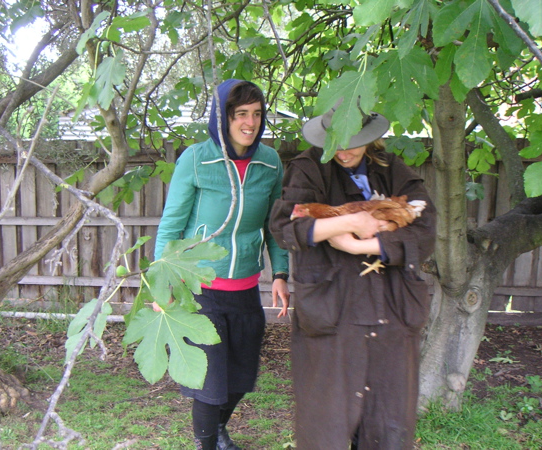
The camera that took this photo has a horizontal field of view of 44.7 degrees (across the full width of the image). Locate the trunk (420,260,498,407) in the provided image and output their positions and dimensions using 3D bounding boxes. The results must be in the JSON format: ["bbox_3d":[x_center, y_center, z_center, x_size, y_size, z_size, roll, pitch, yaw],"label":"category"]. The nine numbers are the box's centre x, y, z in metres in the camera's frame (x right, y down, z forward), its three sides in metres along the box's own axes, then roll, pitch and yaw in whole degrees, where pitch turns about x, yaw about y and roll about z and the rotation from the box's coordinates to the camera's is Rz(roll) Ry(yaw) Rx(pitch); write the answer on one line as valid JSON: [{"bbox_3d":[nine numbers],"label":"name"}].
[{"bbox_3d":[1.008,0.593,3.600,0.420,0.840,0.380,2,8,6],"label":"trunk"}]

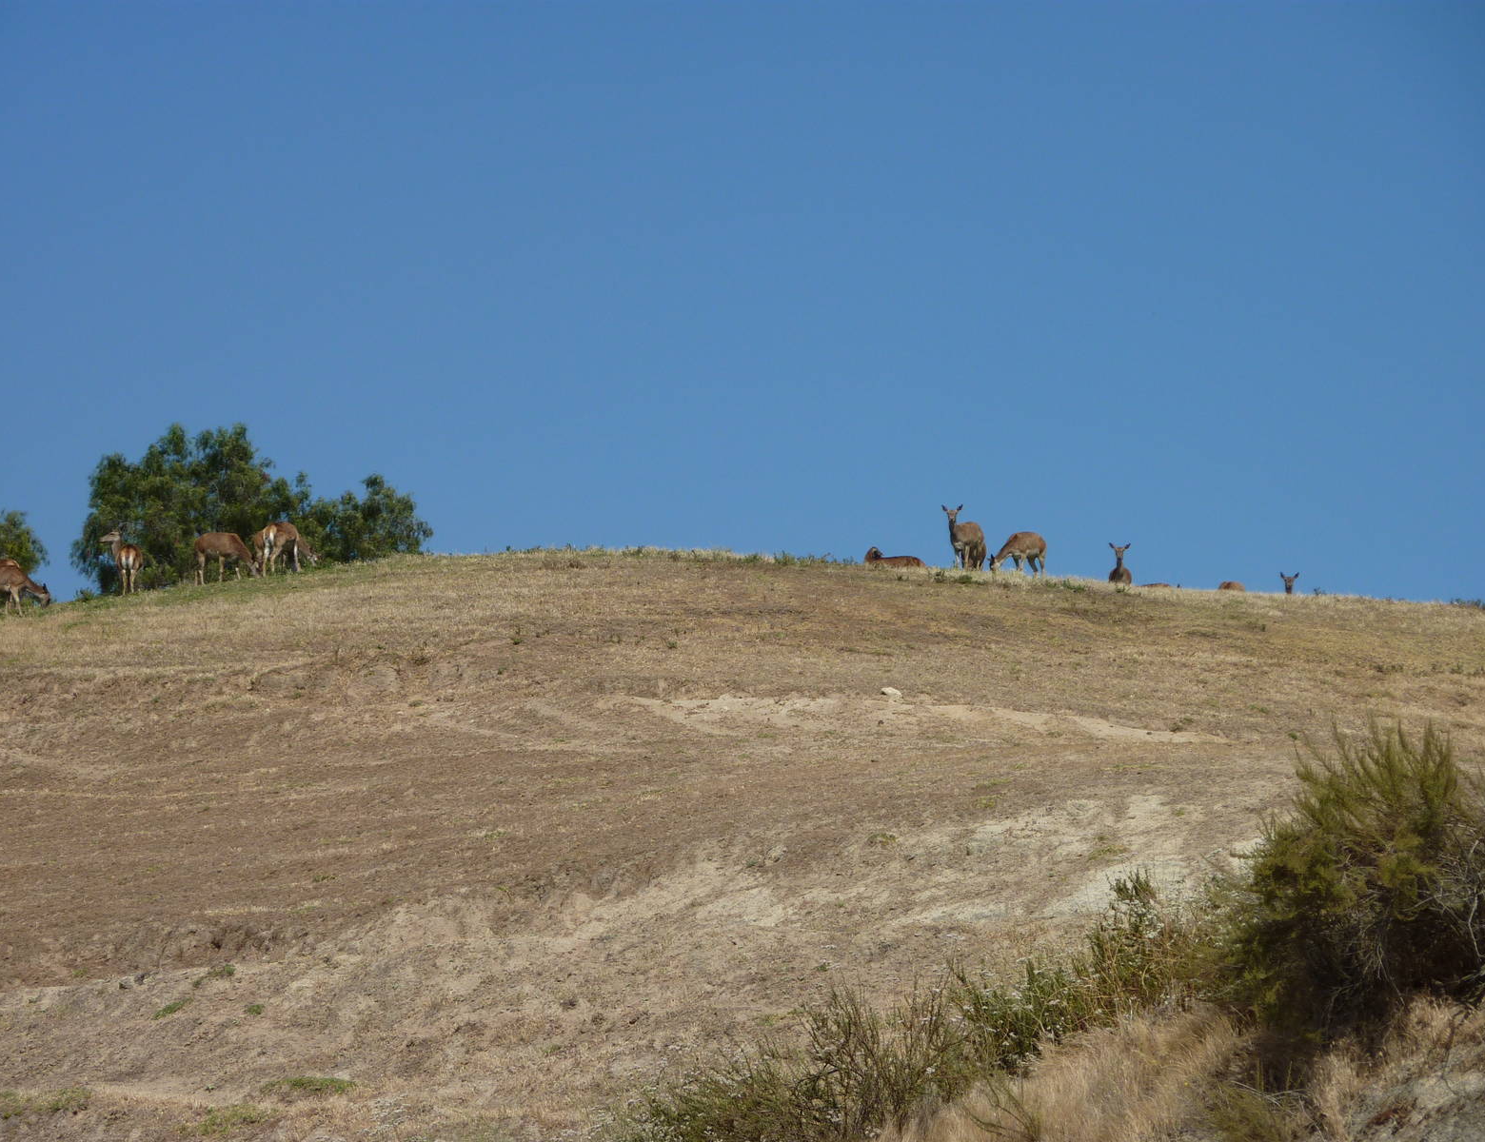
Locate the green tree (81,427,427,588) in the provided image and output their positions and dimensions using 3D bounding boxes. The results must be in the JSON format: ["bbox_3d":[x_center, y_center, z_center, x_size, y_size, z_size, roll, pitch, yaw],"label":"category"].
[{"bbox_3d":[-11.650,-1.116,165.000,8.500,4.800,7.000,0,-6,0],"label":"green tree"}]

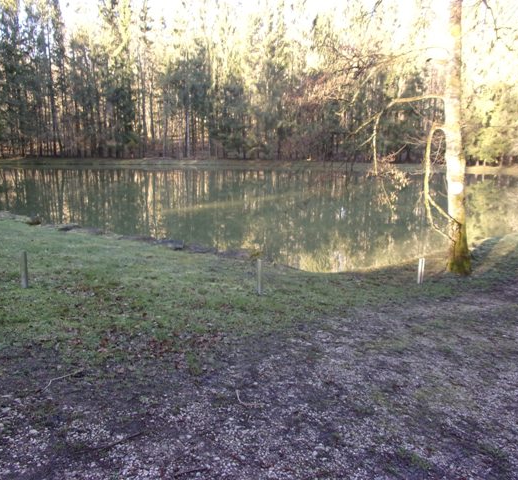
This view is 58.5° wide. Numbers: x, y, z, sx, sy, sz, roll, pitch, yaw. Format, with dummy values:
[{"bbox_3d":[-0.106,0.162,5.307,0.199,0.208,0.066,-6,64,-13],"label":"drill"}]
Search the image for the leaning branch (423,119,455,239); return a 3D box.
[{"bbox_3d":[2.548,-0.816,6.506,0.400,1.630,0.280,3,11,10],"label":"leaning branch"}]

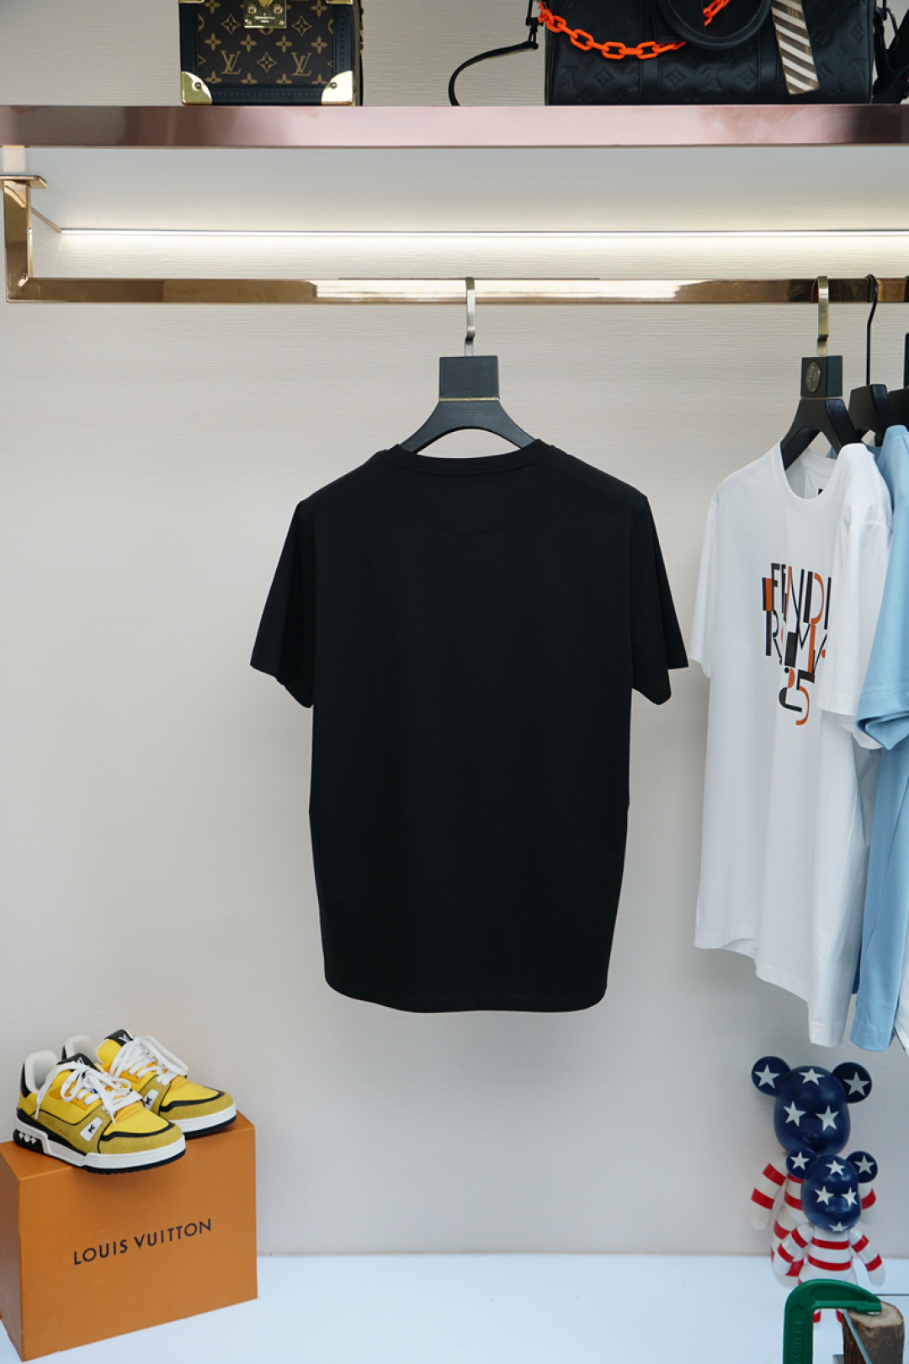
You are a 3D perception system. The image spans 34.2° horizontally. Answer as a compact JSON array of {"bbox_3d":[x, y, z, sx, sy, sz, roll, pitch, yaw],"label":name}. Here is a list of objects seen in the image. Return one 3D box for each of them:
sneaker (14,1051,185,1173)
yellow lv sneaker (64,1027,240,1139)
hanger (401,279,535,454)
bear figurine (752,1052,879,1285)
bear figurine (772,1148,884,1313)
[{"bbox_3d":[-0.508,0.602,2.093,0.285,0.123,0.110,3,7,25],"label":"sneaker"},{"bbox_3d":[-0.464,0.590,2.207,0.285,0.123,0.110,2,6,13],"label":"yellow lv sneaker"},{"bbox_3d":[0.018,-0.365,1.857,0.420,0.275,0.055,1,6,12],"label":"hanger"},{"bbox_3d":[0.541,0.737,2.225,0.193,0.358,0.135,1,6,9],"label":"bear figurine"},{"bbox_3d":[0.536,0.795,2.112,0.164,0.268,0.105,0,6,1],"label":"bear figurine"}]

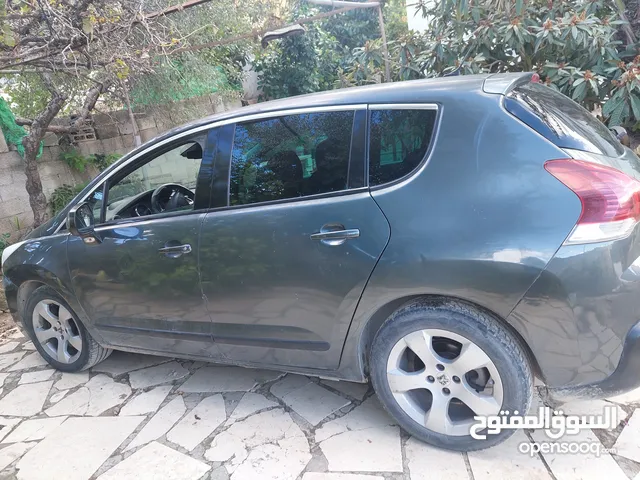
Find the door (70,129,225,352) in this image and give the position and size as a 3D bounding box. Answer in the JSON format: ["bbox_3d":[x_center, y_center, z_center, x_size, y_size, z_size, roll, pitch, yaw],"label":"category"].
[{"bbox_3d":[-0.986,0.048,2.524,1.130,1.195,0.280,-1,14,28],"label":"door"}]

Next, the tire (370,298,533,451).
[{"bbox_3d":[0.540,0.560,1.887,0.650,0.650,0.230,-1,14,28],"label":"tire"}]

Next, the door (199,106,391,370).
[{"bbox_3d":[-0.103,0.017,2.056,1.010,1.175,0.280,-1,14,28],"label":"door"}]

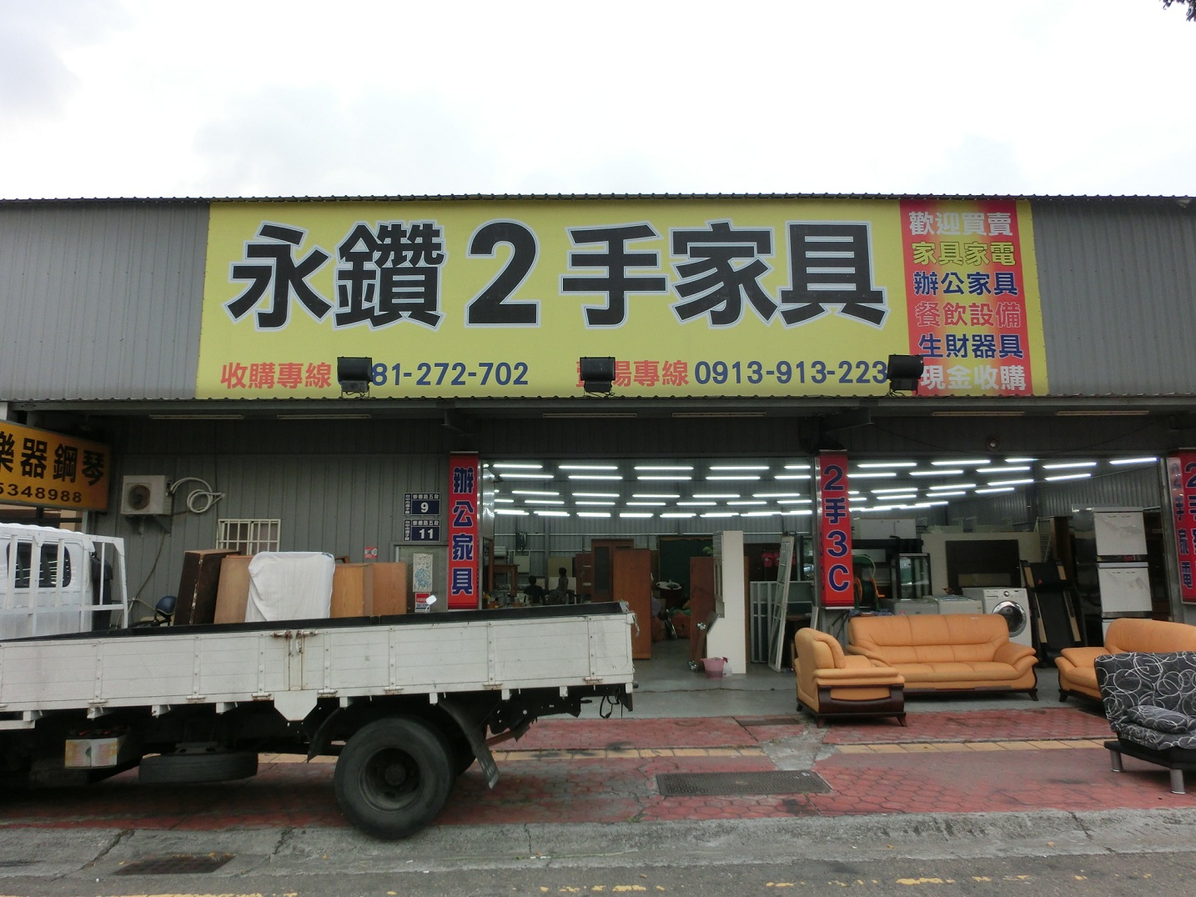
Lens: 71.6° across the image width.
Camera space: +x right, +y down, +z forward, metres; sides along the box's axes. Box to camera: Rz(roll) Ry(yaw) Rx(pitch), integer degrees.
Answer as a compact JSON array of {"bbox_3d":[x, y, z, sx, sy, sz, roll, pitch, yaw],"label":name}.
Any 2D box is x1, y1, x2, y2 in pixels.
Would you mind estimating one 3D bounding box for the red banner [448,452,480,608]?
[{"bbox_3d":[-1.828,1.129,11.305,0.389,2.114,0.270,0,-9,-1],"label":"red banner"}]

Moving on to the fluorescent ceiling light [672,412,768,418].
[{"bbox_3d":[1.587,-0.445,10.885,1.240,0.055,0.100,0,-9,0],"label":"fluorescent ceiling light"}]

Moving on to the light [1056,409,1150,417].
[{"bbox_3d":[6.628,-0.466,10.888,1.240,0.055,0.100,0,-9,0],"label":"light"}]

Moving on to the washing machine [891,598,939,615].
[{"bbox_3d":[4.170,2.523,11.084,0.584,0.976,0.580,0,-9,-1],"label":"washing machine"}]

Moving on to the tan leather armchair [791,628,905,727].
[{"bbox_3d":[2.450,2.264,8.395,0.900,0.910,0.990,0,-8,-2],"label":"tan leather armchair"}]

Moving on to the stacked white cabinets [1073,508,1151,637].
[{"bbox_3d":[7.207,2.005,11.626,0.710,2.360,0.520,0,-8,-4],"label":"stacked white cabinets"}]

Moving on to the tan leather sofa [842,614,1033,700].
[{"bbox_3d":[4.165,2.539,10.147,2.040,0.960,0.900,-1,-9,3],"label":"tan leather sofa"}]

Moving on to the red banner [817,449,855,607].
[{"bbox_3d":[3.163,1.080,11.103,0.371,2.073,0.270,0,-9,0],"label":"red banner"}]

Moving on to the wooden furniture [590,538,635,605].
[{"bbox_3d":[0.273,2.670,15.191,0.765,1.997,0.420,0,-9,-1],"label":"wooden furniture"}]

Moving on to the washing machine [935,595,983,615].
[{"bbox_3d":[4.756,2.501,11.101,0.580,1.015,0.580,0,-9,-1],"label":"washing machine"}]

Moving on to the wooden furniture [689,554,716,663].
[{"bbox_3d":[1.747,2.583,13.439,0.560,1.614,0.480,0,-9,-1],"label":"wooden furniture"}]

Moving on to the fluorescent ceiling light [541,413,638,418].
[{"bbox_3d":[-0.109,-0.437,10.884,1.240,0.055,0.100,0,-9,0],"label":"fluorescent ceiling light"}]

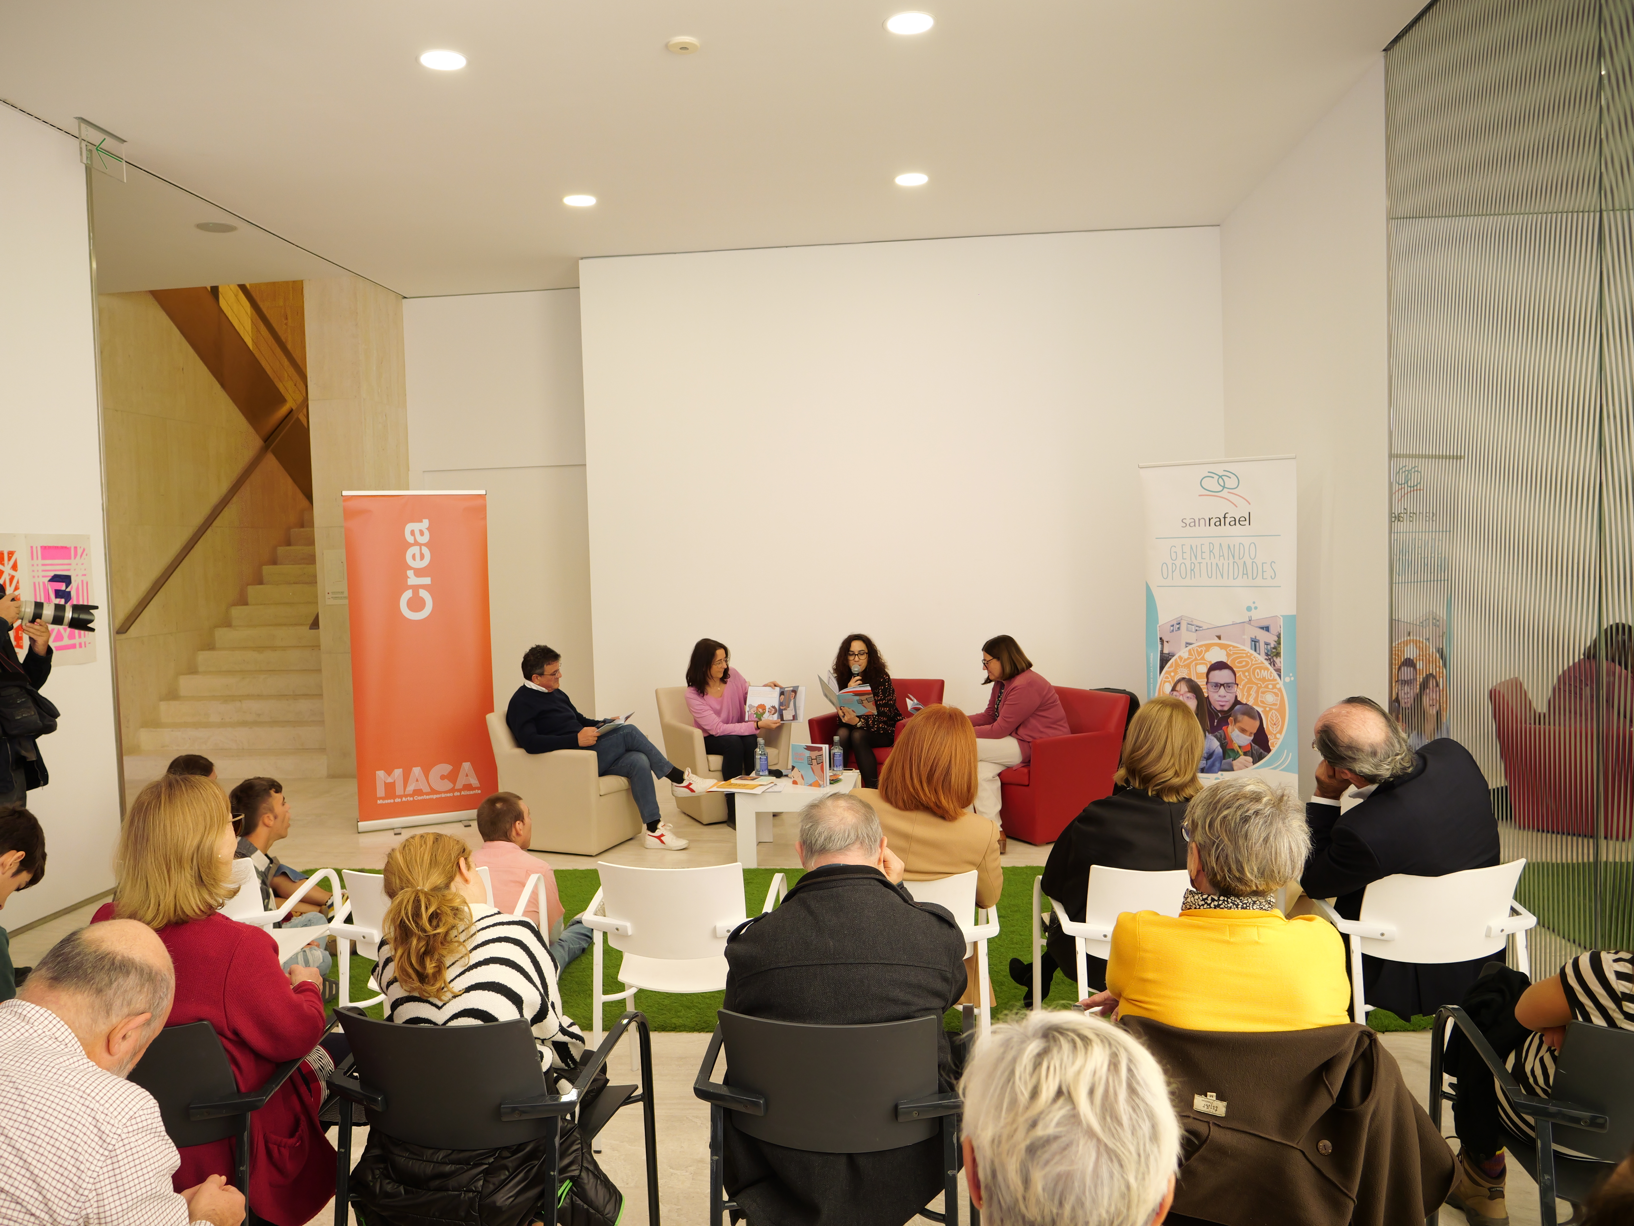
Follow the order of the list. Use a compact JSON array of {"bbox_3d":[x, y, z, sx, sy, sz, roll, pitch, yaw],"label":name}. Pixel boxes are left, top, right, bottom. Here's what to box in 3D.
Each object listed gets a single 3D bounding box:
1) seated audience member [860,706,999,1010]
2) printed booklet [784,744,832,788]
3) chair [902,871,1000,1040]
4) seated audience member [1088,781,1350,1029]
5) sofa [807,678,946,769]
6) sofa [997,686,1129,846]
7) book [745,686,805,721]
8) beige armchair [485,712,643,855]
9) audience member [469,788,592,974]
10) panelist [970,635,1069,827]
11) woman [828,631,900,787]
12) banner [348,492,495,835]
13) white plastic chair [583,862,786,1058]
[{"bbox_3d":[0.321,0.863,3.483,0.520,1.200,0.750,-1,3,1],"label":"seated audience member"},{"bbox_3d":[-0.046,0.831,6.183,0.205,0.235,0.070,0,3,26],"label":"printed booklet"},{"bbox_3d":[0.241,1.044,3.151,0.530,0.800,0.540,-1,3,5],"label":"chair"},{"bbox_3d":[0.747,0.887,2.321,0.510,1.220,0.780,-1,3,1],"label":"seated audience member"},{"bbox_3d":[0.424,0.876,7.535,0.648,0.788,0.689,0,3,27],"label":"sofa"},{"bbox_3d":[1.337,0.877,6.793,0.750,0.760,0.750,-3,4,-32],"label":"sofa"},{"bbox_3d":[-0.249,0.548,6.800,0.370,0.220,0.100,-1,-7,5],"label":"book"},{"bbox_3d":[-1.430,0.933,6.581,0.700,0.770,0.640,-1,3,22],"label":"beige armchair"},{"bbox_3d":[-1.115,1.050,4.613,0.500,0.770,0.780,-1,3,10],"label":"audience member"},{"bbox_3d":[1.096,0.711,6.564,0.860,1.170,0.560,-3,3,-22],"label":"panelist"},{"bbox_3d":[0.314,0.685,6.975,0.520,1.120,0.800,0,3,27],"label":"woman"},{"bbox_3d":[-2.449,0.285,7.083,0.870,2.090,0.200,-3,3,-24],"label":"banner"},{"bbox_3d":[-0.373,1.080,3.387,0.550,0.810,0.530,-1,3,6],"label":"white plastic chair"}]

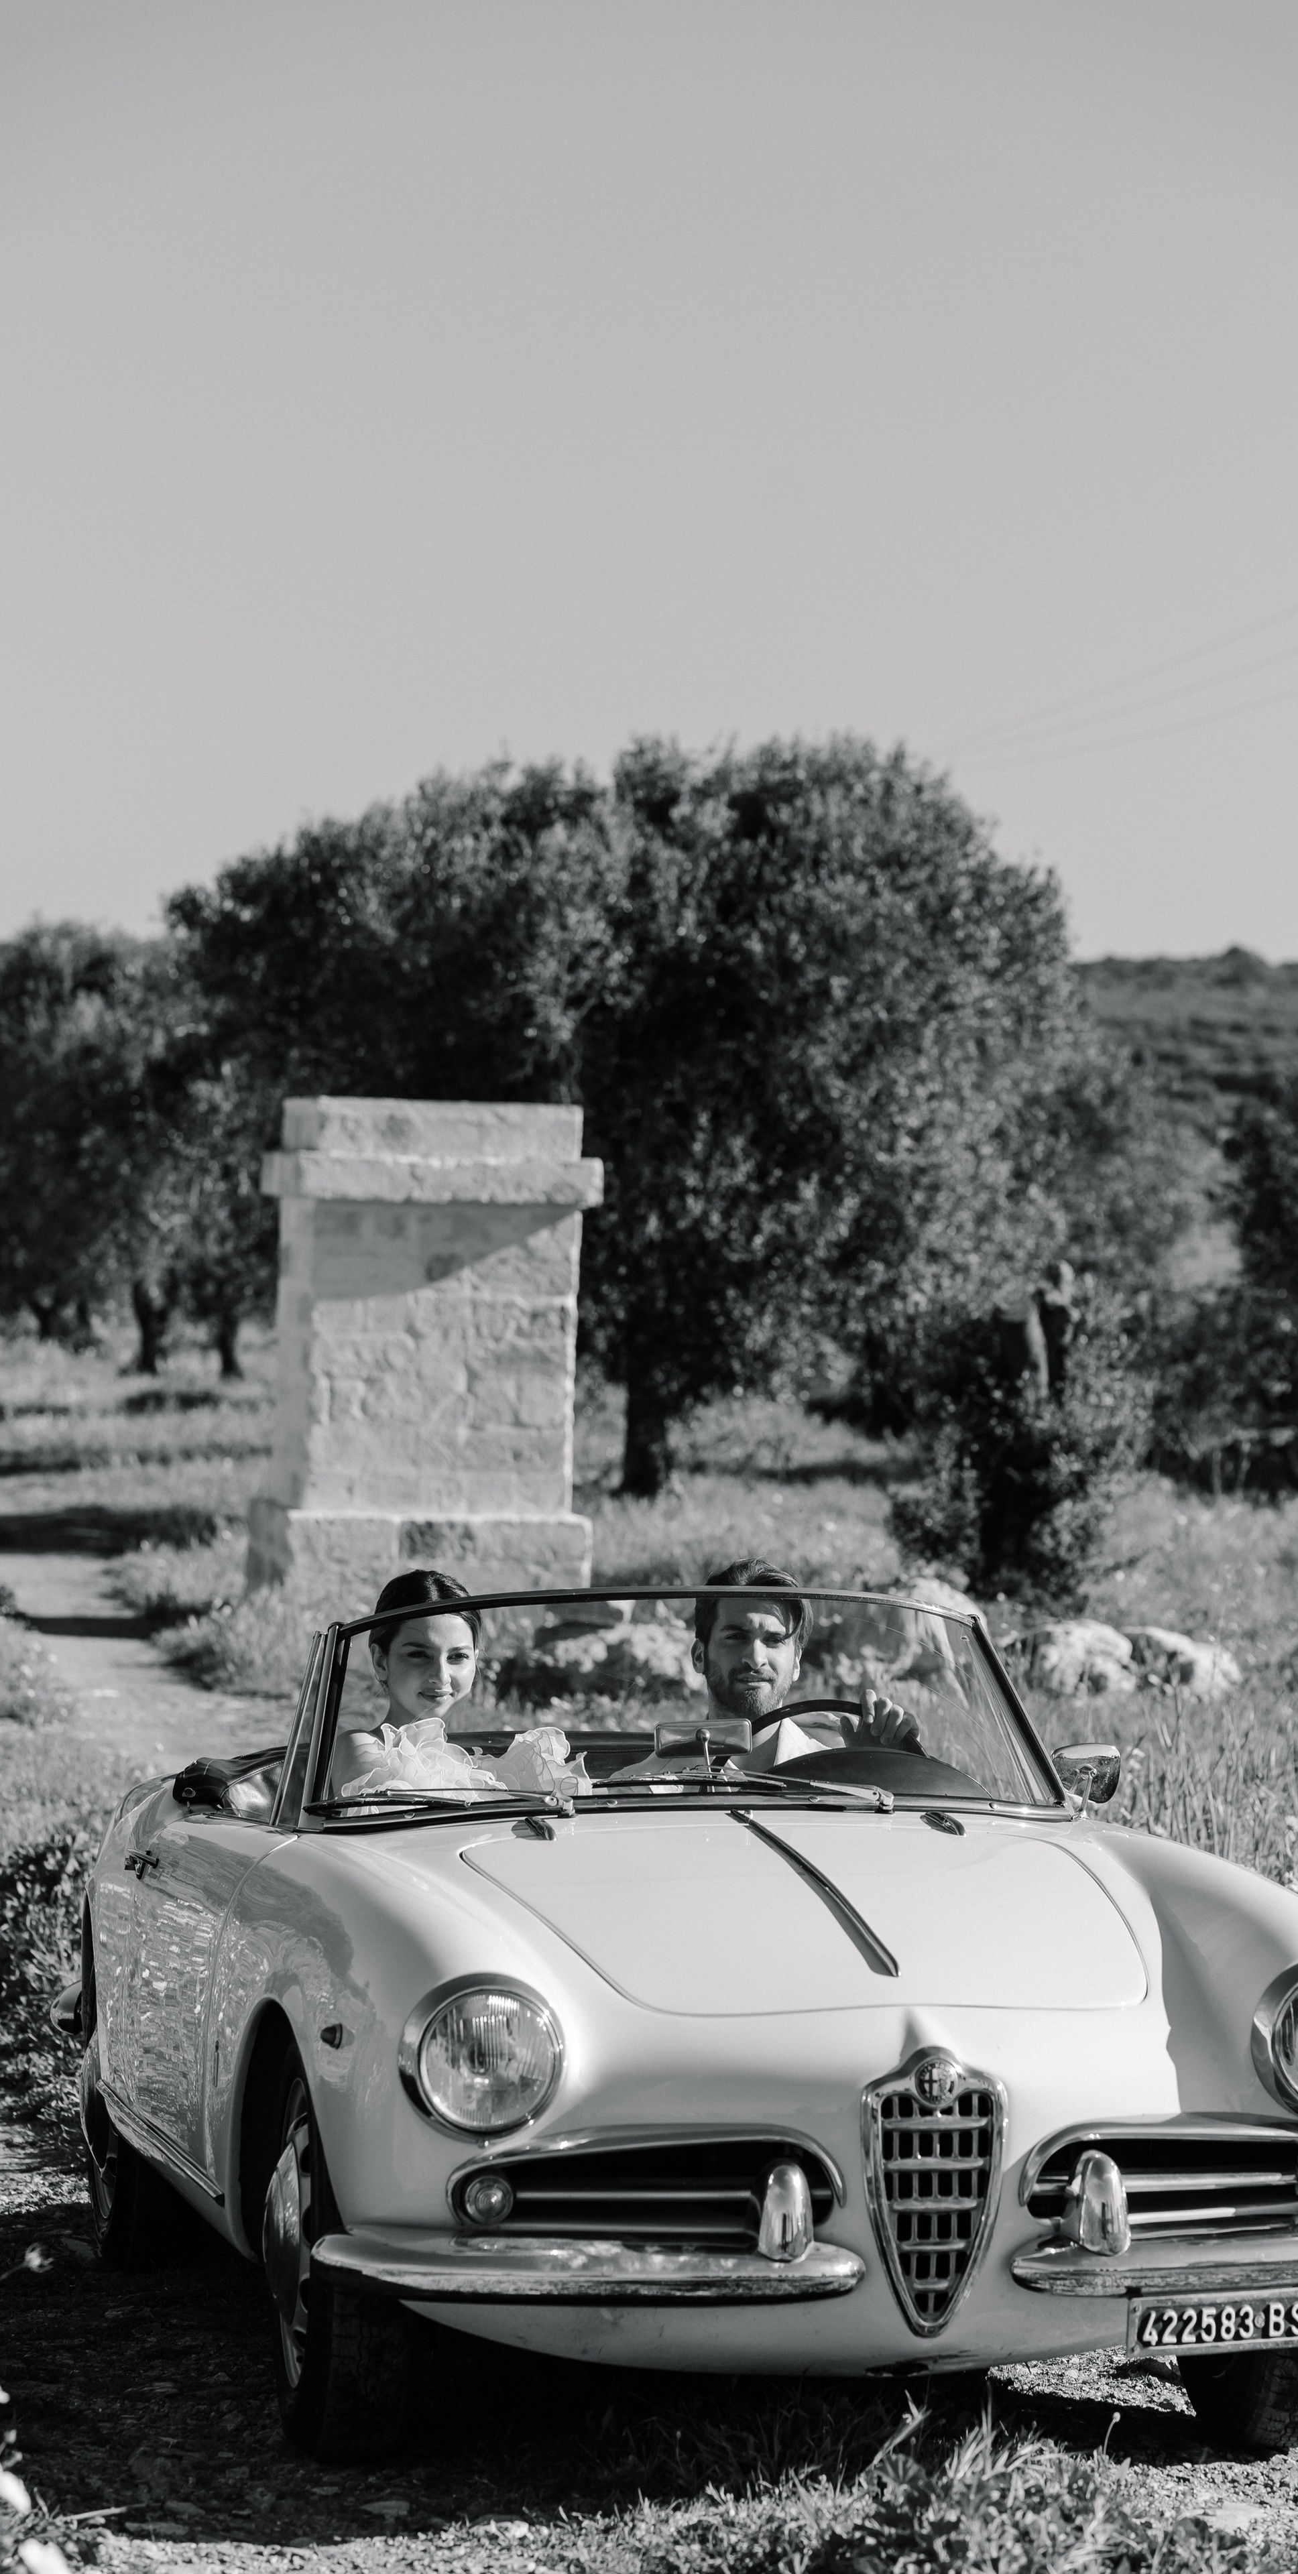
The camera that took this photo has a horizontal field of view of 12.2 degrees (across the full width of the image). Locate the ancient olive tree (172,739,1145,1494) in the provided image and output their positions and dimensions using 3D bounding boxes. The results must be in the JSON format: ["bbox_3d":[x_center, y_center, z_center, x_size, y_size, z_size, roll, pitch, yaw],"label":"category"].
[{"bbox_3d":[0.060,-1.033,36.500,5.800,4.550,5.500,1,0,0],"label":"ancient olive tree"}]

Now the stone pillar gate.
[{"bbox_3d":[-0.963,0.273,26.200,1.280,2.150,1.150,1,0,-12],"label":"stone pillar gate"}]

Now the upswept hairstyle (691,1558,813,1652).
[{"bbox_3d":[0.171,0.528,10.000,0.190,0.165,0.220,1,0,-6],"label":"upswept hairstyle"}]

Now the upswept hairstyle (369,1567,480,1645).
[{"bbox_3d":[-0.364,0.524,9.860,0.178,0.160,0.210,1,0,-16],"label":"upswept hairstyle"}]

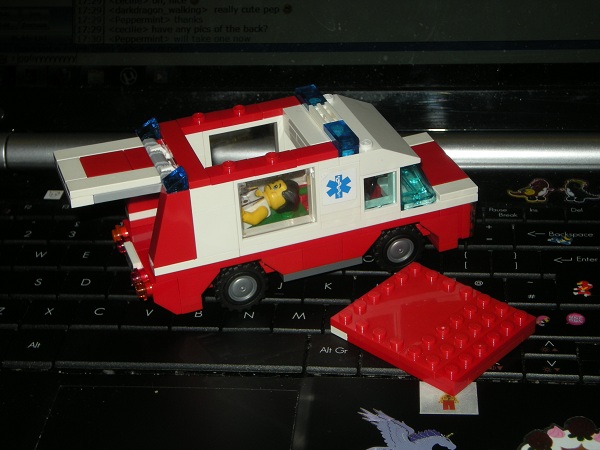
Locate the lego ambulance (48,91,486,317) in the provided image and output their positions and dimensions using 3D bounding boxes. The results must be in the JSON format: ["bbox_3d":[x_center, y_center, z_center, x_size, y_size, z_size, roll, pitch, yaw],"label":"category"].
[{"bbox_3d":[-0.012,-0.011,0.518,0.152,0.063,0.048,-13,33,-14],"label":"lego ambulance"}]

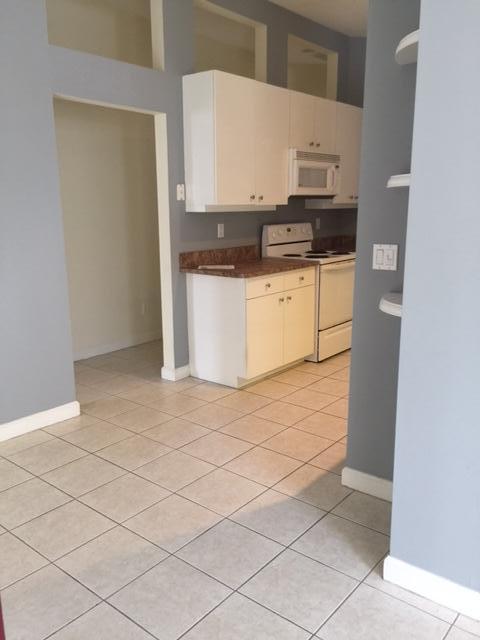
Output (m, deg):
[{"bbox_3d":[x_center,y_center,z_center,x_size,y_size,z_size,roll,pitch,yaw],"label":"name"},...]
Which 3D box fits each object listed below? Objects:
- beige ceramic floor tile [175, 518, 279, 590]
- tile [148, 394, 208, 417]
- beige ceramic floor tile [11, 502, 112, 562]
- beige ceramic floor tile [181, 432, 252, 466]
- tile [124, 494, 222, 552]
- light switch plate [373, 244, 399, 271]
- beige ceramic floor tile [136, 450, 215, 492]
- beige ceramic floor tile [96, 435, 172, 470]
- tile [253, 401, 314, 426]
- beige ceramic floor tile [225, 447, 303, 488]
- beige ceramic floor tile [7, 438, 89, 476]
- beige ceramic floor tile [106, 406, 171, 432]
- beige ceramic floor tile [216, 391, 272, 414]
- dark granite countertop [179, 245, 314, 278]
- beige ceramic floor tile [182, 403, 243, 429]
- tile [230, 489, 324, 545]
[{"bbox_3d":[-0.039,0.967,2.234,0.335,0.010,0.335,10,16,38],"label":"beige ceramic floor tile"},{"bbox_3d":[-0.447,0.613,3.852,0.335,0.010,0.335,10,16,38],"label":"tile"},{"bbox_3d":[-0.783,0.934,2.399,0.335,0.010,0.335,10,16,38],"label":"beige ceramic floor tile"},{"bbox_3d":[-0.137,0.762,3.178,0.333,0.010,0.333,10,16,38],"label":"beige ceramic floor tile"},{"bbox_3d":[-0.298,0.903,2.400,0.330,0.010,0.330,10,16,38],"label":"tile"},{"bbox_3d":[0.648,-0.278,2.394,0.115,0.115,0.009,10,16,38],"label":"light switch plate"},{"bbox_3d":[-0.346,0.802,2.860,0.330,0.010,0.330,10,16,38],"label":"beige ceramic floor tile"},{"bbox_3d":[-0.605,0.758,3.067,0.330,0.010,0.330,10,16,38],"label":"beige ceramic floor tile"},{"bbox_3d":[0.297,0.646,3.687,0.335,0.010,0.335,10,16,38],"label":"tile"},{"bbox_3d":[0.127,0.807,2.967,0.333,0.010,0.333,10,16,38],"label":"beige ceramic floor tile"},{"bbox_3d":[-1.095,0.786,3.079,0.335,0.010,0.335,10,16,38],"label":"beige ceramic floor tile"},{"bbox_3d":[-0.663,0.671,3.594,0.335,0.010,0.335,10,16,38],"label":"beige ceramic floor tile"},{"bbox_3d":[0.034,0.600,3.887,0.334,0.010,0.334,10,16,38],"label":"beige ceramic floor tile"},{"bbox_3d":[0.099,-0.493,4.410,0.643,0.155,1.016,10,16,38],"label":"dark granite countertop"},{"bbox_3d":[-0.181,0.646,3.574,0.330,0.010,0.330,10,16,38],"label":"beige ceramic floor tile"},{"bbox_3d":[0.173,0.891,2.446,0.330,0.010,0.330,10,16,38],"label":"tile"}]

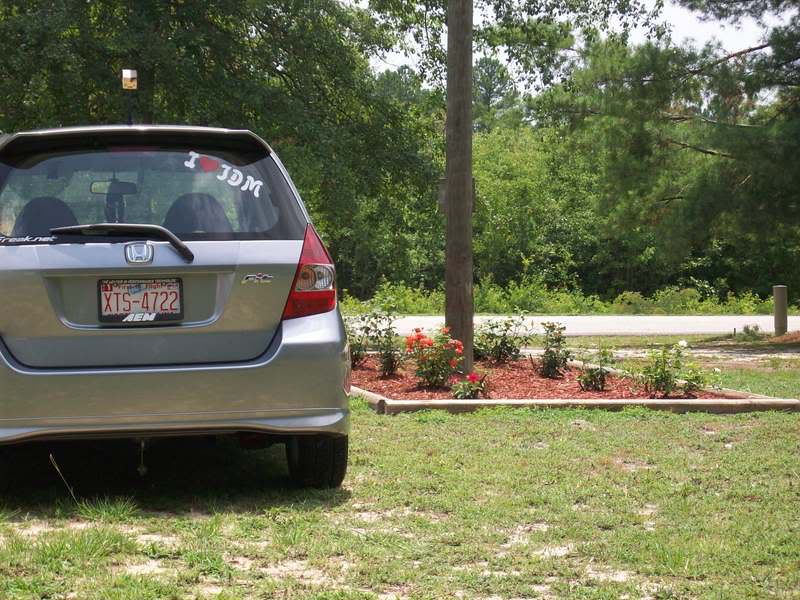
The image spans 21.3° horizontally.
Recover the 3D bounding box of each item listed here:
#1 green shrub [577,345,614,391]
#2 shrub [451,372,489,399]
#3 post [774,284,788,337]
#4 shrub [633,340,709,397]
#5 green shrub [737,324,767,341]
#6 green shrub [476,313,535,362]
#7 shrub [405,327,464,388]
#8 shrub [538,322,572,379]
[{"bbox_3d":[1.284,0.446,14.000,0.244,0.306,0.240,0,1,0],"label":"green shrub"},{"bbox_3d":[0.433,0.527,13.150,0.241,0.170,0.230,0,1,0],"label":"shrub"},{"bbox_3d":[4.623,0.137,25.800,0.170,0.637,0.170,0,1,0],"label":"post"},{"bbox_3d":[1.737,0.441,13.600,0.473,0.365,0.420,0,1,0],"label":"shrub"},{"bbox_3d":[4.216,0.390,25.500,0.360,0.192,0.330,0,1,0],"label":"green shrub"},{"bbox_3d":[0.868,0.330,18.000,0.542,0.415,0.460,0,1,0],"label":"green shrub"},{"bbox_3d":[0.234,0.391,14.450,0.408,0.421,0.380,0,1,0],"label":"shrub"},{"bbox_3d":[1.145,0.363,15.600,0.257,0.426,0.240,0,1,0],"label":"shrub"}]

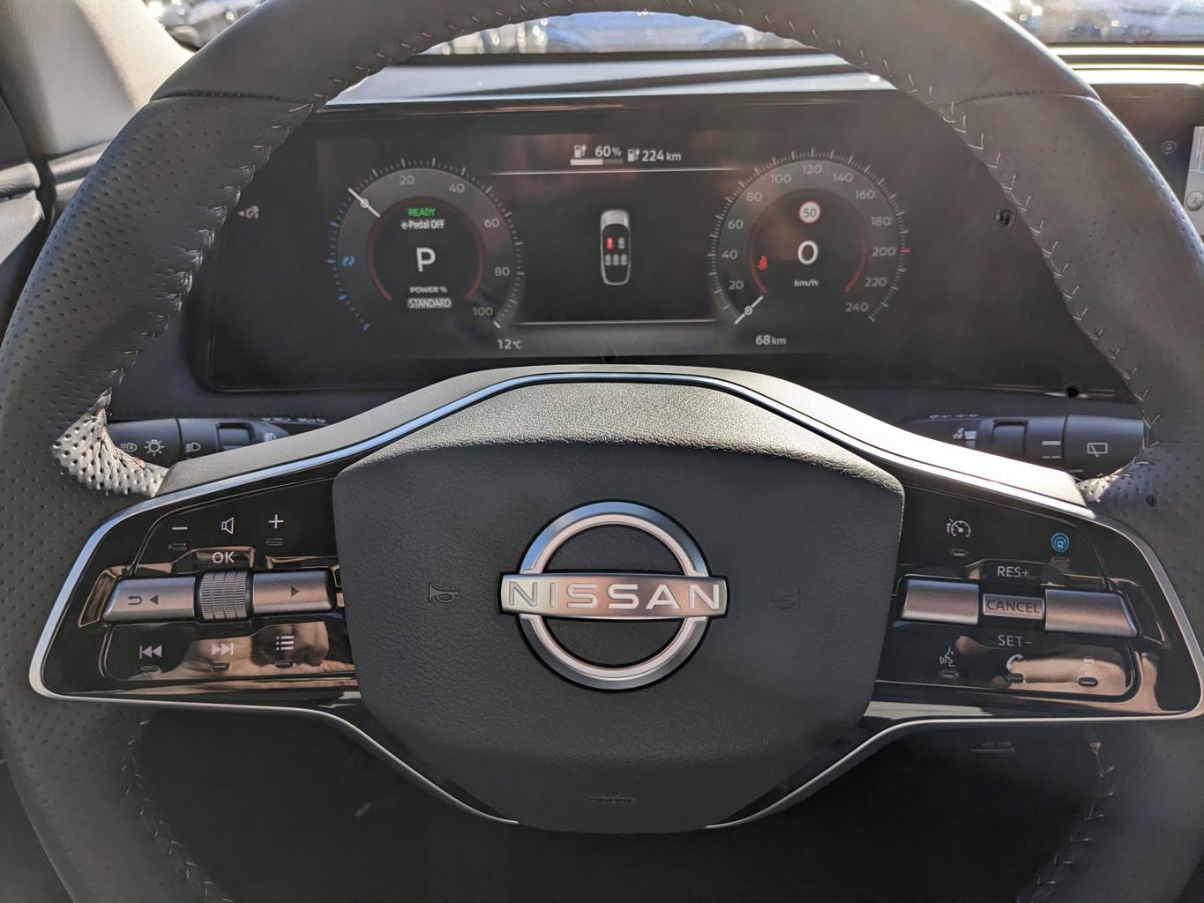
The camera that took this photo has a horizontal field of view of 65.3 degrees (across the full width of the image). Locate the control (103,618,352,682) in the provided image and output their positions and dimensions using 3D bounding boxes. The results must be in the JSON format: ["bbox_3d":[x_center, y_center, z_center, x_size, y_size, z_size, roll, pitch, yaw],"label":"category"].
[{"bbox_3d":[-0.113,0.060,0.287,0.072,0.017,0.010,-1,-6,-7],"label":"control"}]

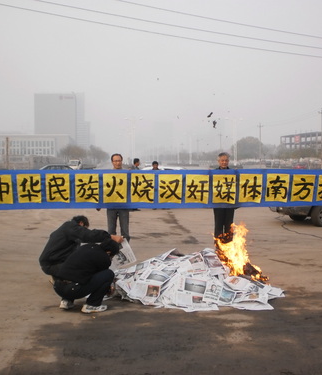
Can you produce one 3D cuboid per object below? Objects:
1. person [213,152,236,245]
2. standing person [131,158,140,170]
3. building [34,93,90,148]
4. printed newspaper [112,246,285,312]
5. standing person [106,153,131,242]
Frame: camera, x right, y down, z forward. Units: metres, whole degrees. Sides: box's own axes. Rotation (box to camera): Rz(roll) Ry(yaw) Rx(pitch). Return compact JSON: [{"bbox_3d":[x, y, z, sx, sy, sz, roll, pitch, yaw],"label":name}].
[{"bbox_3d":[1.081,0.278,8.871,0.540,1.730,0.380,0,3,-3],"label":"person"},{"bbox_3d":[-0.817,-0.077,17.014,0.320,1.710,0.500,0,3,6],"label":"standing person"},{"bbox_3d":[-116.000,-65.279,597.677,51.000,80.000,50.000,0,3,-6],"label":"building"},{"bbox_3d":[0.410,1.036,6.253,2.000,0.450,1.600,0,3,0],"label":"printed newspaper"},{"bbox_3d":[-0.732,0.288,8.872,0.540,1.710,0.380,0,3,-6],"label":"standing person"}]

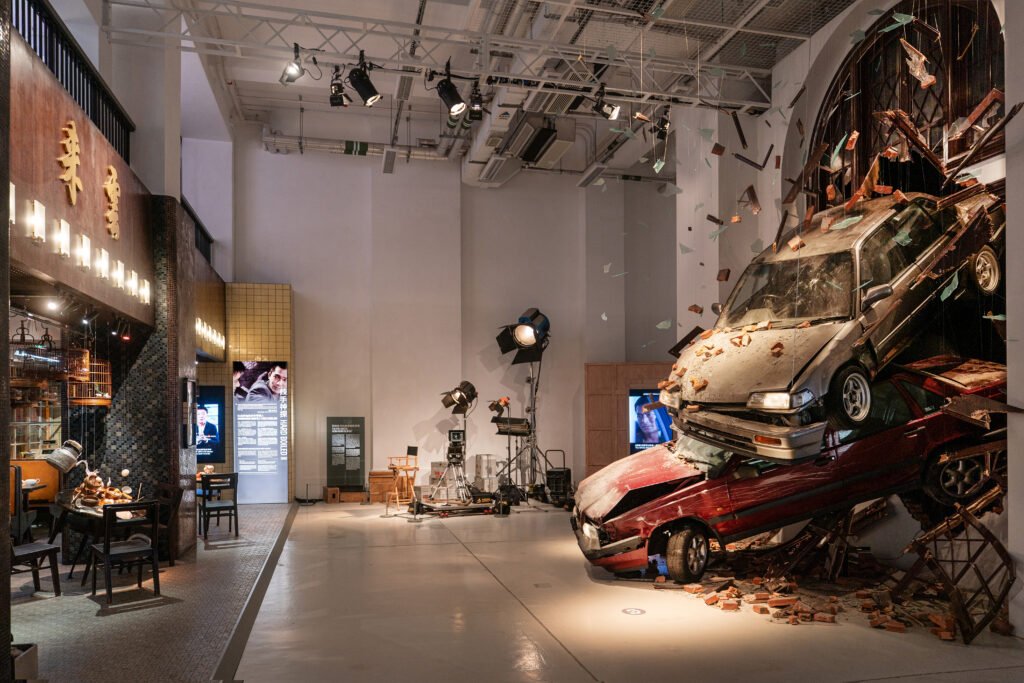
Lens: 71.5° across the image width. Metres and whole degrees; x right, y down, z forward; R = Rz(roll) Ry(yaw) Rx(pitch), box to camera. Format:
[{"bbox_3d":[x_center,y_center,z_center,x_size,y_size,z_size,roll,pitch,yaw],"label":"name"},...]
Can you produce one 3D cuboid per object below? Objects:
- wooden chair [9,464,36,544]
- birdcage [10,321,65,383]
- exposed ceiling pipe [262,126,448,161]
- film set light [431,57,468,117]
[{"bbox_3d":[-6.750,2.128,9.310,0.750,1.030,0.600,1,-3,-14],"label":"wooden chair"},{"bbox_3d":[-3.831,0.087,5.600,0.410,0.520,0.410,1,-4,-14],"label":"birdcage"},{"bbox_3d":[-2.900,-3.700,13.400,3.500,0.280,0.320,1,-3,-14],"label":"exposed ceiling pipe"},{"bbox_3d":[-0.713,-2.935,8.250,0.250,0.540,0.230,-31,-4,2],"label":"film set light"}]

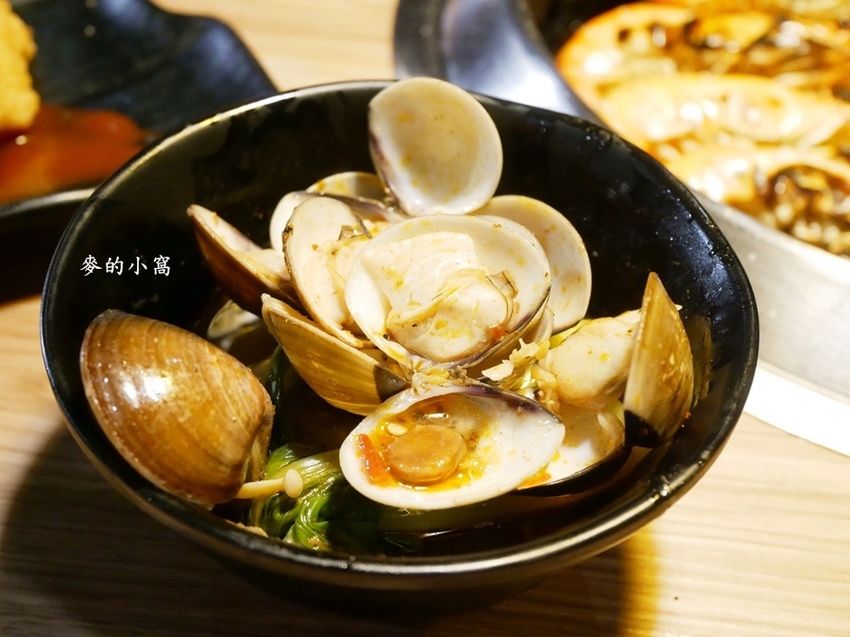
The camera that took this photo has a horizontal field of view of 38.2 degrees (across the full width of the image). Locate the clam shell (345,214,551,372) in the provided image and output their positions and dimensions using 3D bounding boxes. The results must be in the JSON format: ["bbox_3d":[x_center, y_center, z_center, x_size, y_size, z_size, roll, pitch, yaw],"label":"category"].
[{"bbox_3d":[0.005,-0.004,0.252,0.041,0.013,0.035,3,65,6],"label":"clam shell"}]

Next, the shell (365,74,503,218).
[{"bbox_3d":[0.002,-0.039,0.280,0.034,0.011,0.030,41,72,-8],"label":"shell"}]

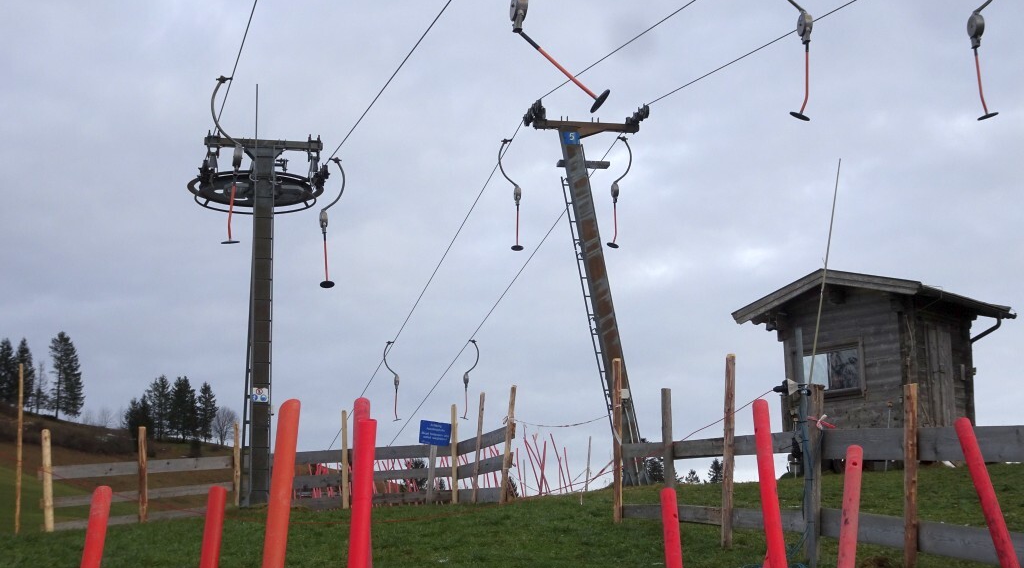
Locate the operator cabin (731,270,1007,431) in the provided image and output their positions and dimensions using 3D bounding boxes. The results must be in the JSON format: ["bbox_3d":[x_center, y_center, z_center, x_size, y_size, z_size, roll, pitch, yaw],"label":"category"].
[{"bbox_3d":[5.271,1.324,25.733,3.200,2.800,2.650,-9,-13,42],"label":"operator cabin"}]

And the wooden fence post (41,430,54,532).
[{"bbox_3d":[-7.303,3.093,27.935,0.140,1.627,0.140,-5,-10,-1],"label":"wooden fence post"}]

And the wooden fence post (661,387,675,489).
[{"bbox_3d":[1.550,1.757,17.621,0.095,1.446,0.095,-1,-10,0],"label":"wooden fence post"}]

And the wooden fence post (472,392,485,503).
[{"bbox_3d":[-0.494,2.368,25.633,0.072,1.596,0.072,3,-10,1],"label":"wooden fence post"}]

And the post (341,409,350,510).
[{"bbox_3d":[-2.389,2.504,25.317,0.078,1.402,0.078,-2,-10,0],"label":"post"}]

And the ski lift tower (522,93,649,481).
[{"bbox_3d":[1.183,0.140,28.900,1.900,6.162,1.000,1,-10,-12],"label":"ski lift tower"}]

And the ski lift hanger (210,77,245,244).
[{"bbox_3d":[-3.189,-1.384,19.900,0.380,1.851,0.280,1,-10,-12],"label":"ski lift hanger"}]

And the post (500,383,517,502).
[{"bbox_3d":[-0.052,2.258,24.937,0.082,1.650,0.082,6,-10,0],"label":"post"}]

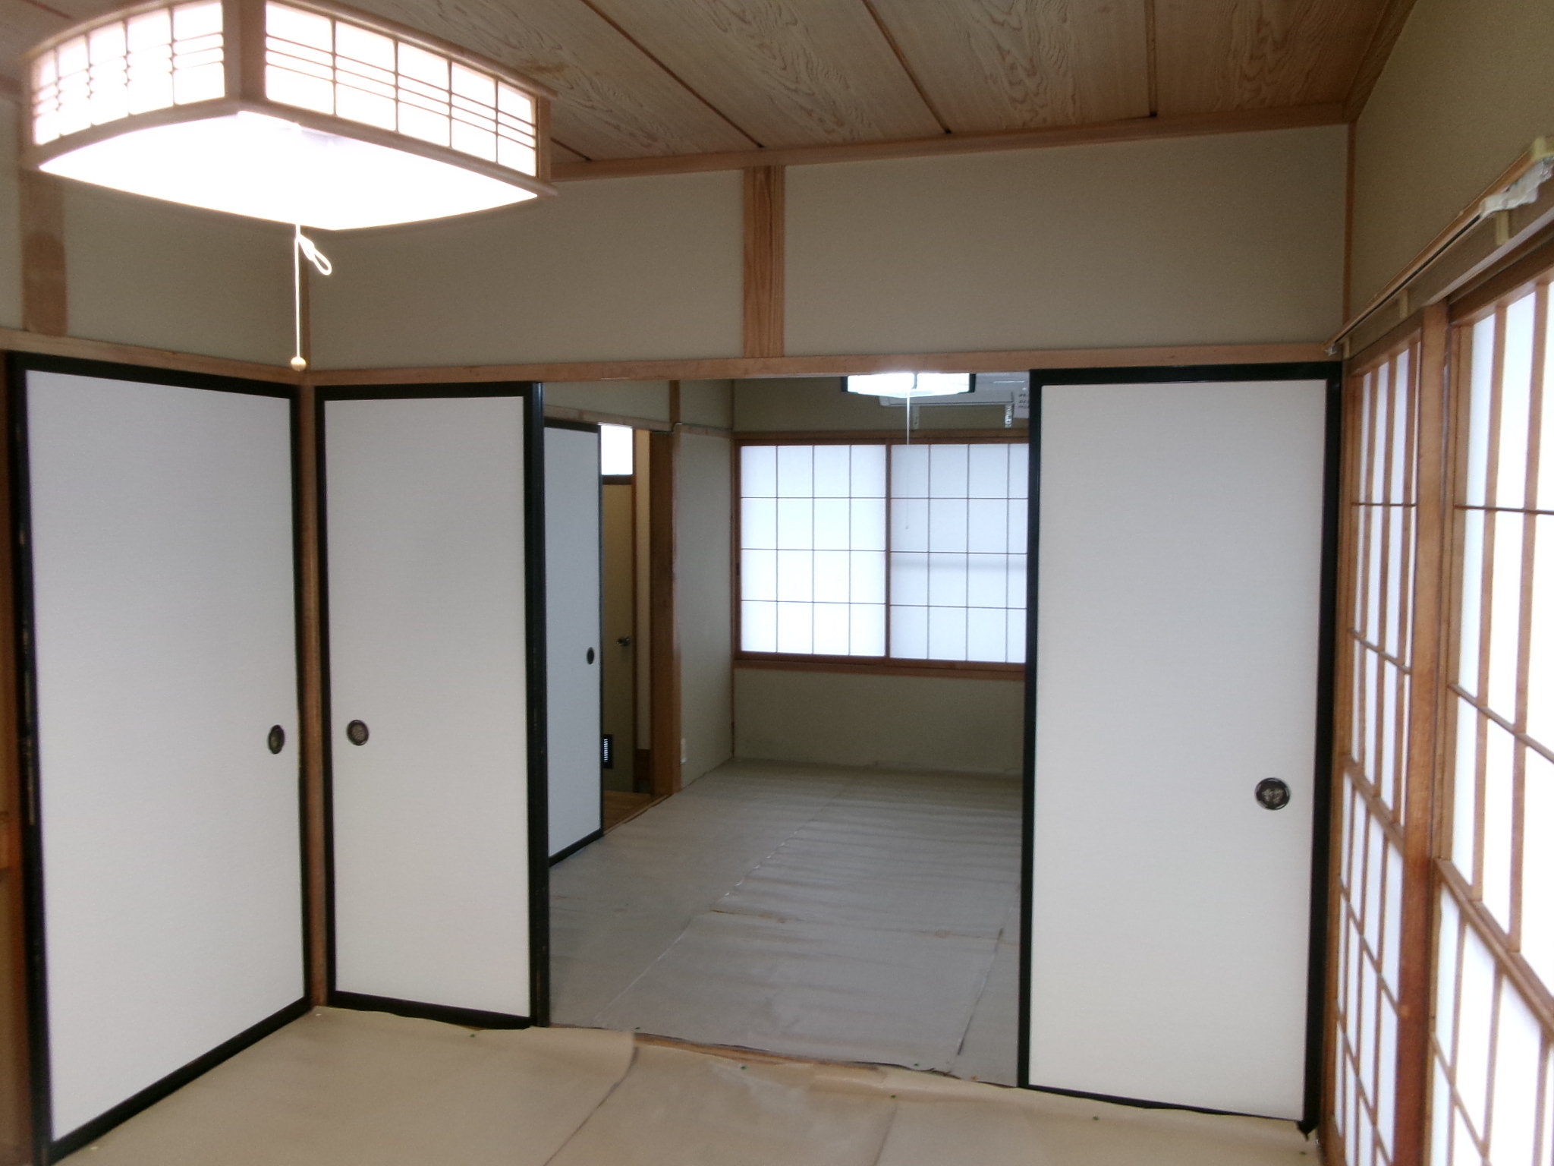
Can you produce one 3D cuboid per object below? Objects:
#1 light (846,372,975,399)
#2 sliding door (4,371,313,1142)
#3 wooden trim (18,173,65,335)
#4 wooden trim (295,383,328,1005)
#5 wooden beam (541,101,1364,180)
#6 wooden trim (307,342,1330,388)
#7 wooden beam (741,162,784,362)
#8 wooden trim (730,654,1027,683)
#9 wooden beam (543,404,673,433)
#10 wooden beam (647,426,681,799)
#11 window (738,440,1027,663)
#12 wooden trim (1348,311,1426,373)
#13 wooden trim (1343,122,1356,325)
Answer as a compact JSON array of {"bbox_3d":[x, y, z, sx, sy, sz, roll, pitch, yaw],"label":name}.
[{"bbox_3d":[0.509,-0.800,4.871,0.380,0.140,0.380,-4,6,-45],"label":"light"},{"bbox_3d":[-1.469,0.362,3.089,0.031,1.756,0.902,1,4,17],"label":"sliding door"},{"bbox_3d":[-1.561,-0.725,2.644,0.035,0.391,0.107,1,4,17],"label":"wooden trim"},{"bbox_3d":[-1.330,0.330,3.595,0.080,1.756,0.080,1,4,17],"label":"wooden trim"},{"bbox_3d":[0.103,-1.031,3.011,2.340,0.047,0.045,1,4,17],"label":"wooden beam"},{"bbox_3d":[-0.037,-0.534,3.137,2.625,0.050,0.095,1,4,17],"label":"wooden trim"},{"bbox_3d":[-0.024,-0.787,3.112,0.105,0.462,0.060,1,4,17],"label":"wooden beam"},{"bbox_3d":[0.558,0.467,6.748,1.650,0.056,0.080,1,4,17],"label":"wooden trim"},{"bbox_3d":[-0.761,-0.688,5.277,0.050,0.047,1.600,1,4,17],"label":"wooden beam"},{"bbox_3d":[-0.547,0.136,6.183,0.123,1.788,0.107,1,4,17],"label":"wooden beam"},{"bbox_3d":[0.561,-0.164,6.704,1.650,1.193,0.051,1,4,17],"label":"window"},{"bbox_3d":[1.142,-0.436,2.325,0.045,0.037,0.800,1,4,17],"label":"wooden trim"},{"bbox_3d":[1.234,-0.755,2.704,0.025,0.450,0.025,1,4,17],"label":"wooden trim"}]

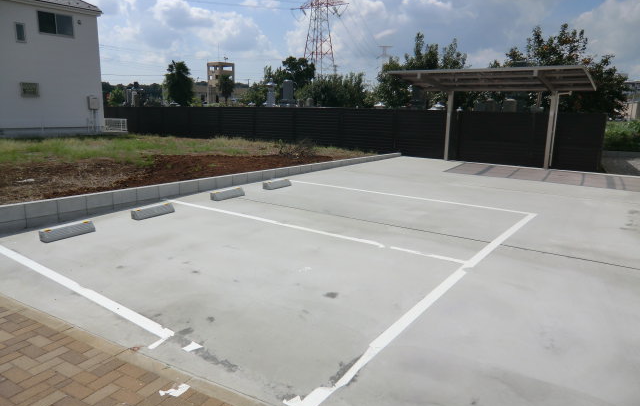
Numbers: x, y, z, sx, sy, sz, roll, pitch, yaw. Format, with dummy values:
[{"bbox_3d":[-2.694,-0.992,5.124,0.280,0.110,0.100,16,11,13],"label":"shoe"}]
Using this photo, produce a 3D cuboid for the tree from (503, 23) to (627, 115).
[{"bbox_3d":[9.873,-4.673,18.510,4.710,5.080,4.240,7,13,27],"label":"tree"}]

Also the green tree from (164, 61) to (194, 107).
[{"bbox_3d":[-18.433,-15.133,58.743,3.920,7.400,3.920,-2,12,-17],"label":"green tree"}]

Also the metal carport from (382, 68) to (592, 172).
[{"bbox_3d":[4.676,-2.313,12.700,5.050,2.660,2.650,9,14,35],"label":"metal carport"}]

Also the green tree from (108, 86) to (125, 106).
[{"bbox_3d":[-20.207,-10.073,44.303,1.590,3.020,1.590,-4,13,-24],"label":"green tree"}]

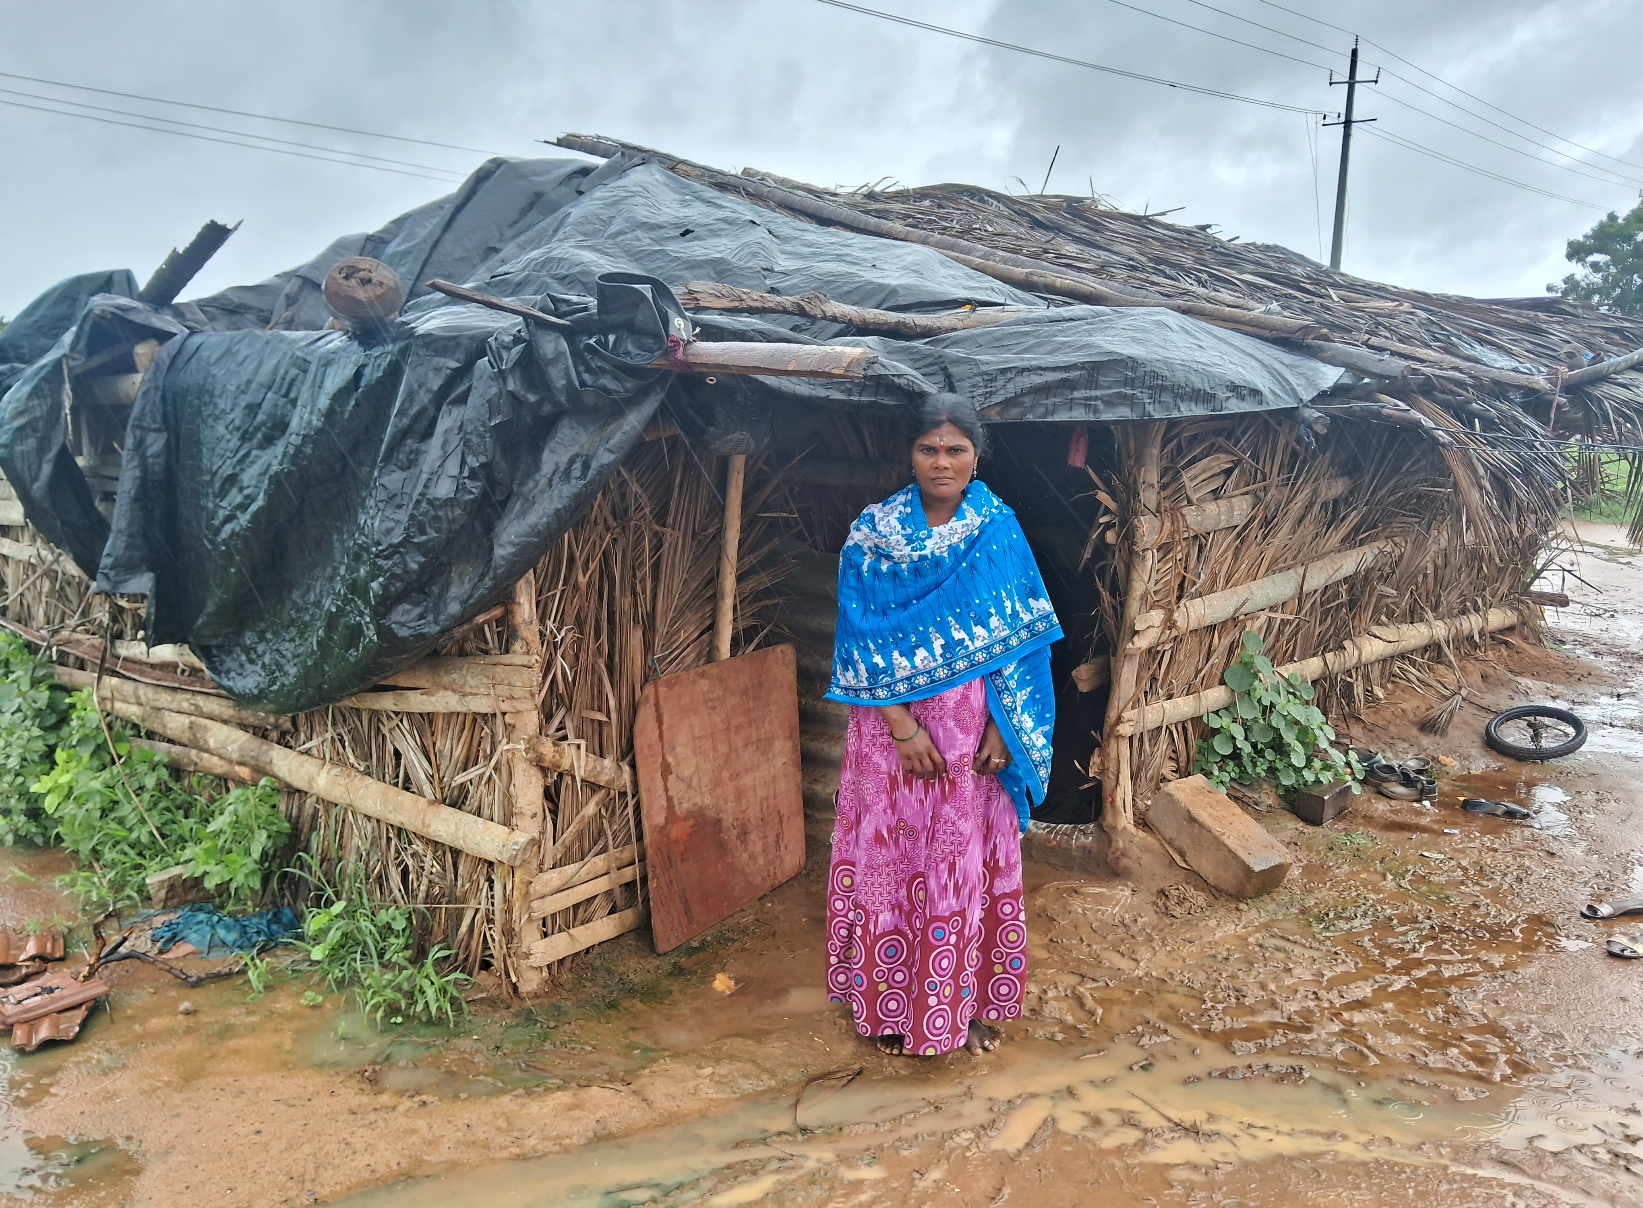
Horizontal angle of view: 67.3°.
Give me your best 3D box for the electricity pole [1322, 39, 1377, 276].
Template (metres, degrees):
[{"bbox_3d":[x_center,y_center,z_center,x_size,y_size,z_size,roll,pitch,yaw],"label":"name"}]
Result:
[{"bbox_3d":[9.821,-6.256,23.637,0.950,8.613,0.300,7,11,37],"label":"electricity pole"}]

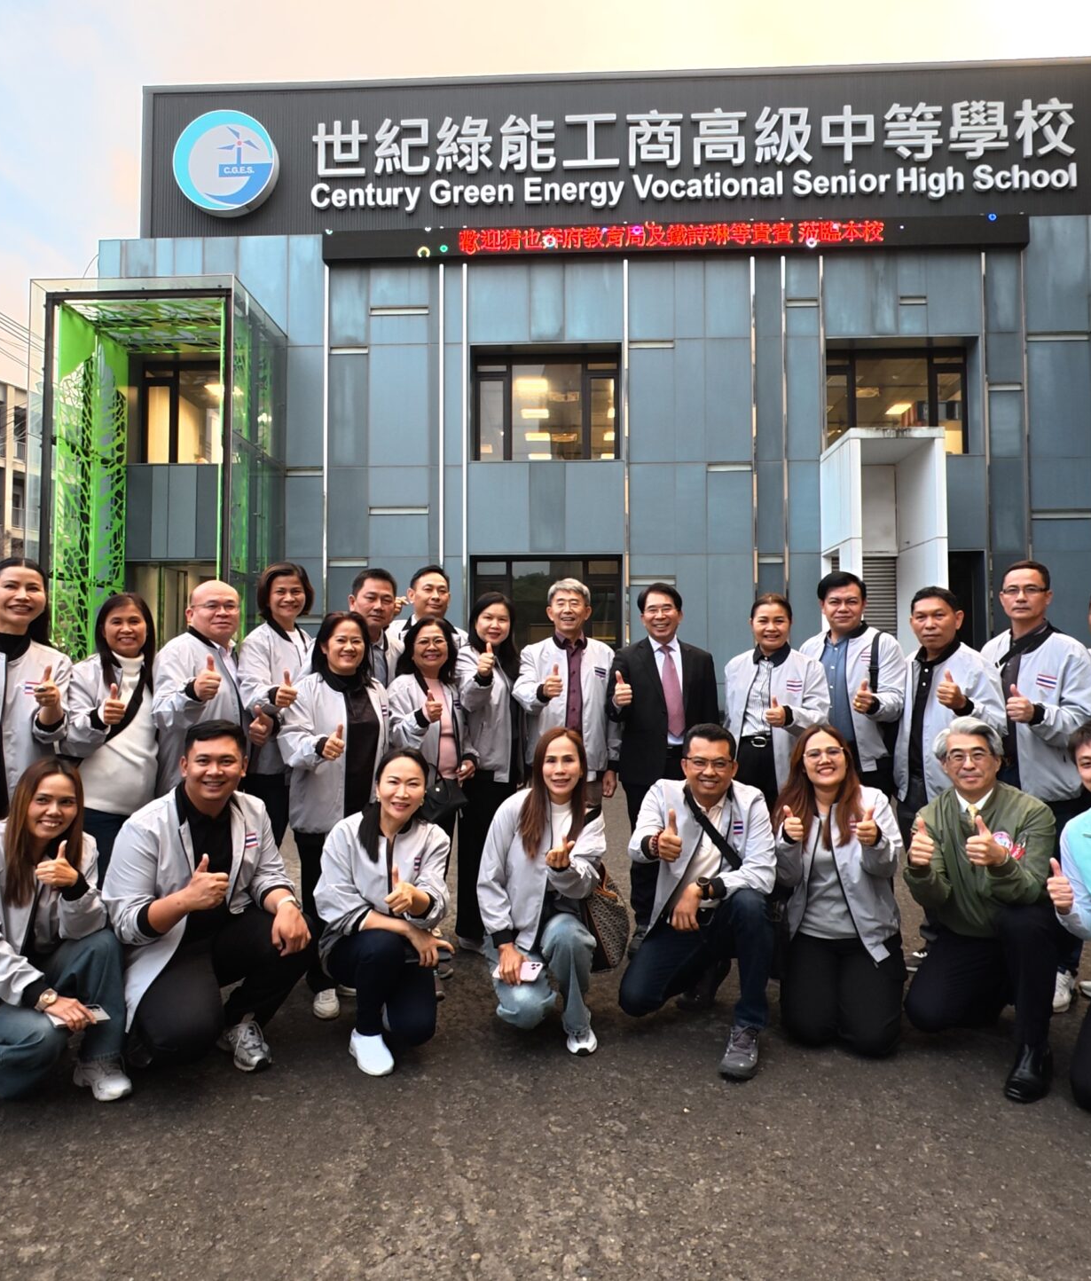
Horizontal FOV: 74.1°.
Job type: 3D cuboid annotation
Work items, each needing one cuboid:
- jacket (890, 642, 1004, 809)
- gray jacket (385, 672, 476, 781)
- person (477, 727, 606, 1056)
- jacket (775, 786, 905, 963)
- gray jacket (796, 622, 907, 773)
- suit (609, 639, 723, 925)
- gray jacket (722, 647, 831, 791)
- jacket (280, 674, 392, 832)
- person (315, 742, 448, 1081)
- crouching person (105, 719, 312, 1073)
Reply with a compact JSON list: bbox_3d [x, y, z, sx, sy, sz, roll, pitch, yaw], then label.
[{"bbox_3d":[1.641,0.343,2.940,0.460,0.650,0.340,-2,-2,42],"label":"jacket"},{"bbox_3d":[-0.465,0.377,2.950,0.400,0.525,0.300,1,-2,-20],"label":"gray jacket"},{"bbox_3d":[-0.010,0.868,2.585,0.440,1.040,0.560,0,-2,-12],"label":"person"},{"bbox_3d":[1.030,0.813,2.520,0.450,0.600,0.360,-1,-2,25],"label":"jacket"},{"bbox_3d":[1.319,0.245,3.080,0.480,0.630,0.300,-1,-2,32],"label":"gray jacket"},{"bbox_3d":[0.535,0.647,3.222,0.510,1.340,0.310,0,-2,3],"label":"suit"},{"bbox_3d":[0.928,0.319,2.920,0.440,0.580,0.320,-1,-2,24],"label":"gray jacket"},{"bbox_3d":[-0.790,0.417,2.729,0.420,0.590,0.310,1,-2,-22],"label":"jacket"},{"bbox_3d":[-0.585,0.880,2.550,0.470,1.030,0.640,0,-2,-16],"label":"person"},{"bbox_3d":[-1.120,0.835,2.501,0.640,1.120,0.680,0,-2,-20],"label":"crouching person"}]

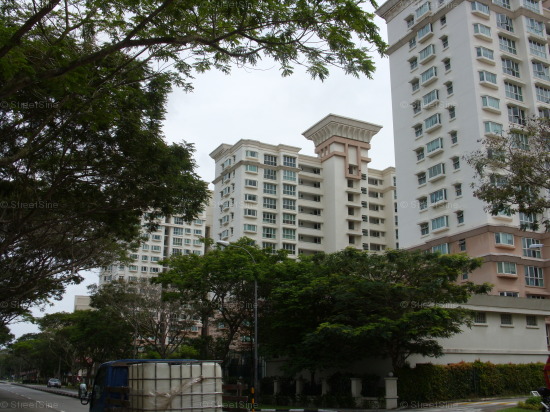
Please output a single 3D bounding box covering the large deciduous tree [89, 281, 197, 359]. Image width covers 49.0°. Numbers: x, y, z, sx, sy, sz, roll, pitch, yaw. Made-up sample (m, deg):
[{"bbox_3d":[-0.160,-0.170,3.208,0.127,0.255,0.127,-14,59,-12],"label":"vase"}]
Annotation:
[{"bbox_3d":[-12.291,12.186,55.811,9.600,10.640,9.400,0,-16,0],"label":"large deciduous tree"}]

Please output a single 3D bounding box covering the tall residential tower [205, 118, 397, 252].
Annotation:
[{"bbox_3d":[11.868,10.147,129.906,49.000,53.800,21.000,8,-17,-25],"label":"tall residential tower"}]

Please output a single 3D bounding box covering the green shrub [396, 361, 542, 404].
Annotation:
[{"bbox_3d":[12.247,10.903,37.452,12.400,2.150,1.200,8,-17,-25],"label":"green shrub"}]

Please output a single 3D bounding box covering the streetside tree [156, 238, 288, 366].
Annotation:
[{"bbox_3d":[-3.900,8.090,44.290,9.300,11.400,9.000,0,-16,0],"label":"streetside tree"}]

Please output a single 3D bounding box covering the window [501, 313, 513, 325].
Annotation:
[{"bbox_3d":[18.927,9.214,49.341,1.220,0.900,0.150,8,-18,-28],"label":"window"}]

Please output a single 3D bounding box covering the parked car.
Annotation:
[{"bbox_3d":[-33.597,26.959,91.661,1.750,1.470,4.350,7,-18,-25],"label":"parked car"}]

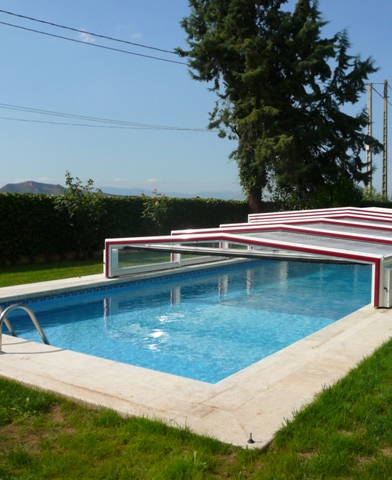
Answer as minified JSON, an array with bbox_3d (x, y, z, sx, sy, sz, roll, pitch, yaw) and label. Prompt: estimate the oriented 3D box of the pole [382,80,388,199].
[{"bbox_3d":[10.438,-4.635,28.781,0.260,8.310,0.240,2,4,20],"label":"pole"}]

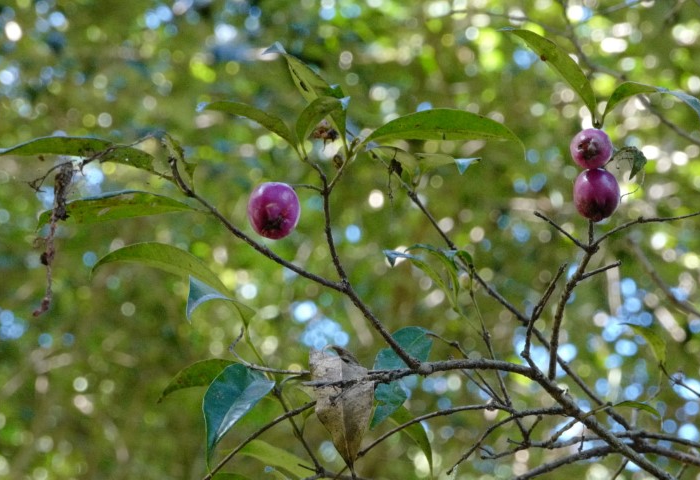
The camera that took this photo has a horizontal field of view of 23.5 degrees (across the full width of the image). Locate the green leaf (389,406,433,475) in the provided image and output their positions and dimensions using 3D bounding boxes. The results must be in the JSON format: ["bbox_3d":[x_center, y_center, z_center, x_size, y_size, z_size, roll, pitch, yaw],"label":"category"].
[{"bbox_3d":[0.033,0.108,0.910,0.015,0.043,0.015,-28,-6,0],"label":"green leaf"}]

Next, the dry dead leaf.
[{"bbox_3d":[-0.003,0.089,0.880,0.033,0.066,0.014,-7,-6,0],"label":"dry dead leaf"}]

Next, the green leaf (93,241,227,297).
[{"bbox_3d":[-0.101,0.016,0.900,0.078,0.026,0.022,10,-9,0],"label":"green leaf"}]

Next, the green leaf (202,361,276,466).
[{"bbox_3d":[-0.063,0.091,0.880,0.029,0.054,0.019,31,-6,3],"label":"green leaf"}]

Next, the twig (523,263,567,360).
[{"bbox_3d":[0.102,0.038,0.890,0.009,0.054,0.007,19,-5,0],"label":"twig"}]

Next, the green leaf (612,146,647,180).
[{"bbox_3d":[0.148,-0.041,0.890,0.018,0.018,0.013,0,-8,0],"label":"green leaf"}]

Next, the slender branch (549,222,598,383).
[{"bbox_3d":[0.118,0.033,0.890,0.012,0.085,0.009,14,-5,0],"label":"slender branch"}]

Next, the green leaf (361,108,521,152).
[{"bbox_3d":[0.050,-0.058,0.890,0.086,0.022,0.024,0,-12,0],"label":"green leaf"}]

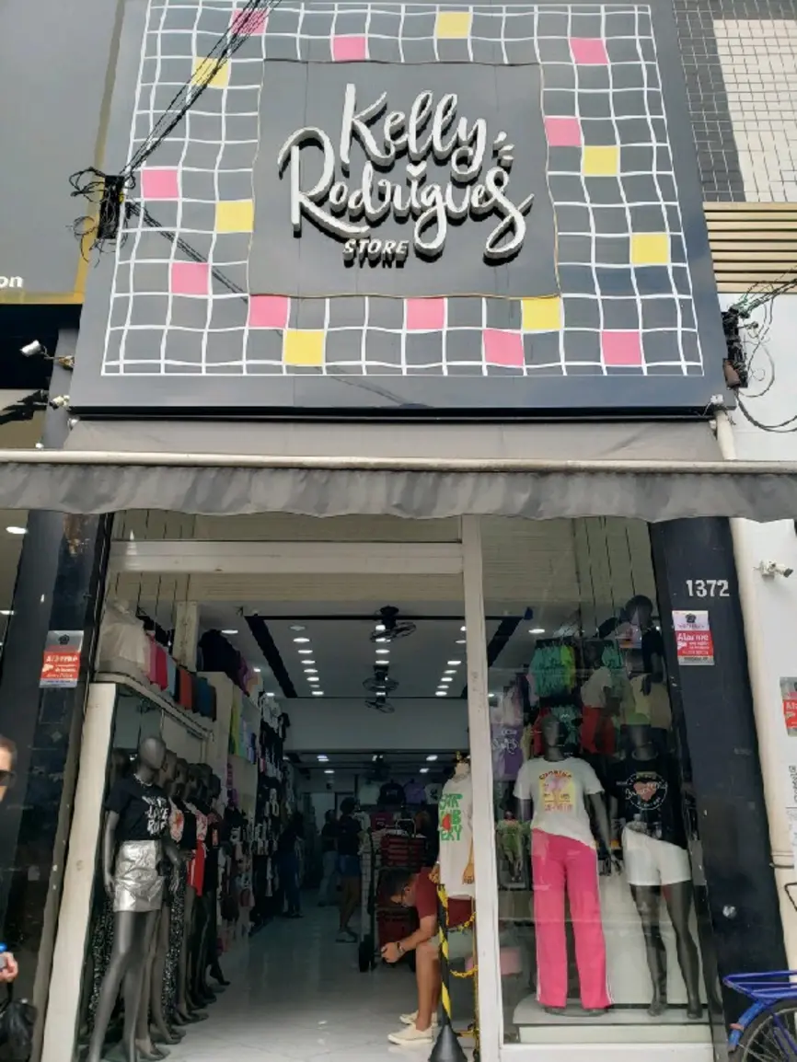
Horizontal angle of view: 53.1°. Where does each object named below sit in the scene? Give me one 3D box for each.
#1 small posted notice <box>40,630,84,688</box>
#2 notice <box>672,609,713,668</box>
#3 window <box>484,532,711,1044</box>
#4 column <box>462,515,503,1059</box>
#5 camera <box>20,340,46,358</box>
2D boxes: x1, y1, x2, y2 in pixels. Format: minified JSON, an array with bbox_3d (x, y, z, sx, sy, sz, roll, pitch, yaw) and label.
[{"bbox_3d":[-1.936,0.738,4.598,0.210,0.325,0.010,0,-20,-1],"label":"small posted notice"},{"bbox_3d":[1.753,0.635,4.738,0.210,0.325,0.010,0,-20,-1],"label":"notice"},{"bbox_3d":[1.104,1.315,4.790,1.133,3.045,0.100,0,-20,-1],"label":"window"},{"bbox_3d":[0.486,1.369,4.763,0.116,3.165,0.110,0,-20,-1],"label":"column"},{"bbox_3d":[-2.308,-1.149,5.046,0.150,0.070,0.065,-23,-16,-12],"label":"camera"}]

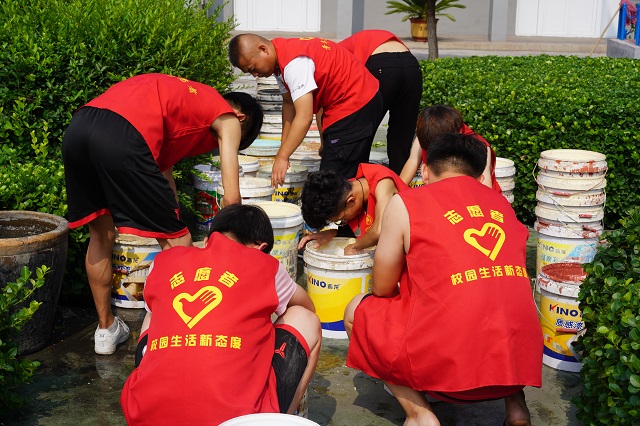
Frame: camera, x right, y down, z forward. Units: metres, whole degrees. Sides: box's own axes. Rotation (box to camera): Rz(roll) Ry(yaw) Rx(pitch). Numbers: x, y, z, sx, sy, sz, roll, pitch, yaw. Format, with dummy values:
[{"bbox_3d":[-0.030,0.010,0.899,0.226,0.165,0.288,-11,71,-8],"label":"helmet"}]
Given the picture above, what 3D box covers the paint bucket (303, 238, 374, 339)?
[{"bbox_3d":[0.097,0.329,4.310,0.319,0.369,0.319,0,14,0],"label":"paint bucket"}]

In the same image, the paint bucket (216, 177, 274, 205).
[{"bbox_3d":[-0.420,0.009,5.611,0.310,0.375,0.310,0,13,0],"label":"paint bucket"}]

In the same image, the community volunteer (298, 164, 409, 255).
[{"bbox_3d":[0.240,0.067,4.740,0.551,0.673,0.816,12,18,40],"label":"community volunteer"}]

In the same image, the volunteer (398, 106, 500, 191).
[{"bbox_3d":[0.704,-0.155,5.242,0.551,0.867,0.765,6,15,23],"label":"volunteer"}]

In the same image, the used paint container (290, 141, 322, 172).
[{"bbox_3d":[-0.085,-0.262,6.769,0.310,0.375,0.310,0,13,0],"label":"used paint container"}]

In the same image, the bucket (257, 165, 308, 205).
[{"bbox_3d":[-0.221,-0.086,6.015,0.319,0.369,0.319,0,14,0],"label":"bucket"}]

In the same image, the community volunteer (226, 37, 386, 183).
[{"bbox_3d":[-0.069,-0.337,5.242,0.830,1.220,0.520,-3,14,-15],"label":"community volunteer"}]

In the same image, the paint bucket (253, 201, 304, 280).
[{"bbox_3d":[-0.240,0.164,4.974,0.319,0.374,0.319,0,14,0],"label":"paint bucket"}]

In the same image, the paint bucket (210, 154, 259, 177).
[{"bbox_3d":[-0.545,-0.165,6.351,0.310,0.375,0.310,-1,13,-5],"label":"paint bucket"}]

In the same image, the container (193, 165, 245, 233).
[{"bbox_3d":[-0.618,-0.096,6.059,0.310,0.375,0.310,-1,13,-6],"label":"container"}]

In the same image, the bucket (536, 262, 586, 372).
[{"bbox_3d":[1.019,0.407,3.926,0.310,0.375,0.310,4,14,15],"label":"bucket"}]

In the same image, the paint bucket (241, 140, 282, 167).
[{"bbox_3d":[-0.409,-0.279,6.837,0.310,0.375,0.310,-1,13,-3],"label":"paint bucket"}]

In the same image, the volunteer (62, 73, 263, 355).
[{"bbox_3d":[-0.612,-0.043,4.241,0.979,1.122,0.561,-12,18,-41],"label":"volunteer"}]

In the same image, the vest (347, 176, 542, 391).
[{"bbox_3d":[0.428,0.212,3.453,0.581,0.694,0.479,-5,14,-19],"label":"vest"}]

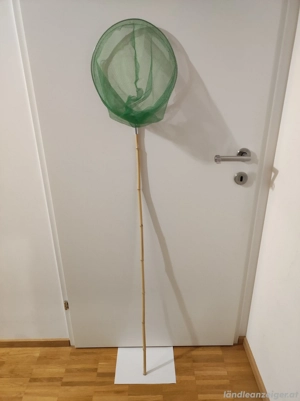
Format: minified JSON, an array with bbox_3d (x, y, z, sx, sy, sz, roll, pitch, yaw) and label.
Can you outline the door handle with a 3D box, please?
[{"bbox_3d":[0.324,-0.171,1.126,0.150,0.053,0.060,-1,23,0],"label":"door handle"}]

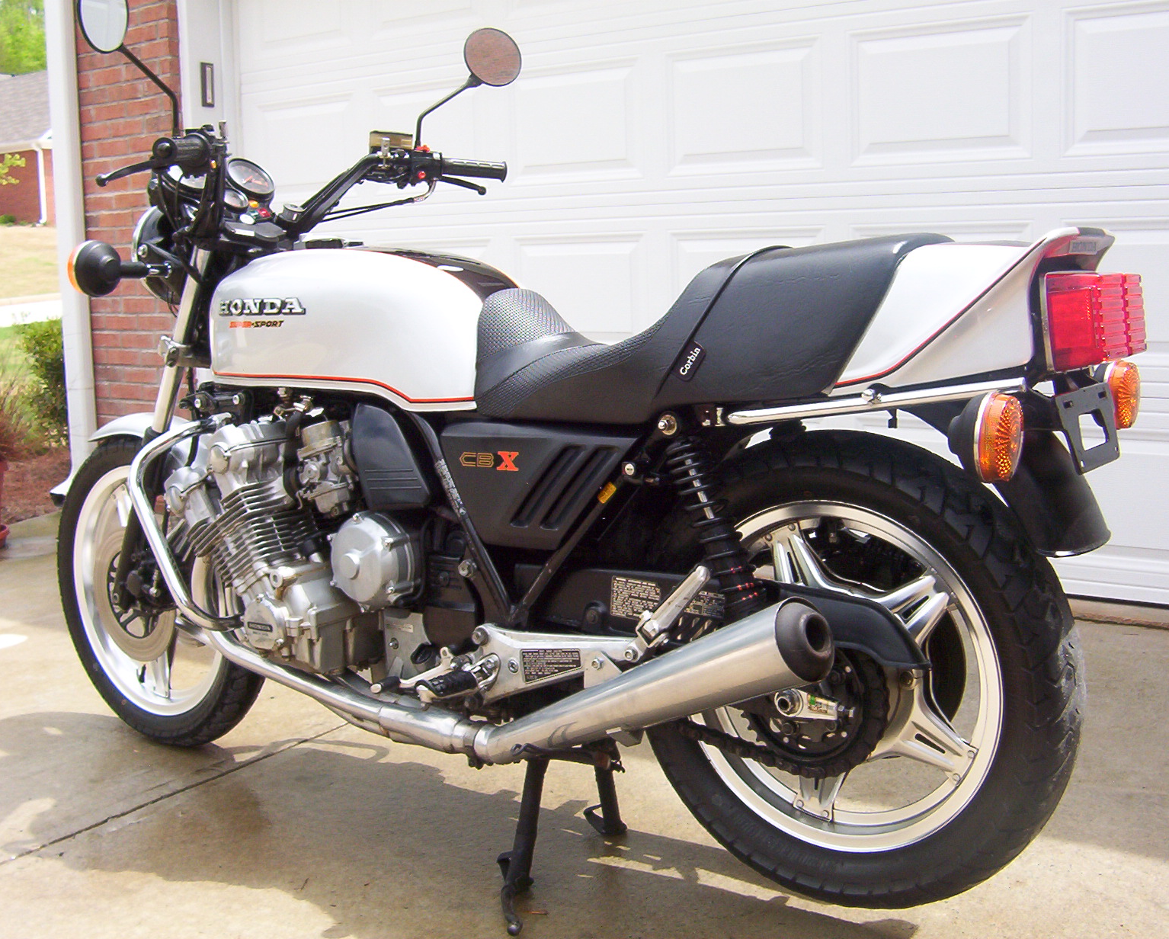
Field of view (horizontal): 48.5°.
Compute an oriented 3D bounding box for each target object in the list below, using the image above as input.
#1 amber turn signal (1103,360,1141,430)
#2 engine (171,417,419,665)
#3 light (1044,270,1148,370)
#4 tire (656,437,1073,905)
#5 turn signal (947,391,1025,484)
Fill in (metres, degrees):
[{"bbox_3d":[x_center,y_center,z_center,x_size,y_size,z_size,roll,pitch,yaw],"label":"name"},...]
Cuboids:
[{"bbox_3d":[0.714,-0.101,1.781,0.085,0.100,0.100,2,9,35],"label":"amber turn signal"},{"bbox_3d":[-0.329,0.097,2.233,0.540,0.450,0.580,2,9,35],"label":"engine"},{"bbox_3d":[0.602,-0.178,1.524,0.075,0.107,0.210,-4,5,36],"label":"light"},{"bbox_3d":[0.346,0.278,1.785,0.667,0.667,0.130,2,9,35],"label":"tire"},{"bbox_3d":[0.419,-0.033,1.357,0.085,0.100,0.100,2,9,35],"label":"turn signal"}]

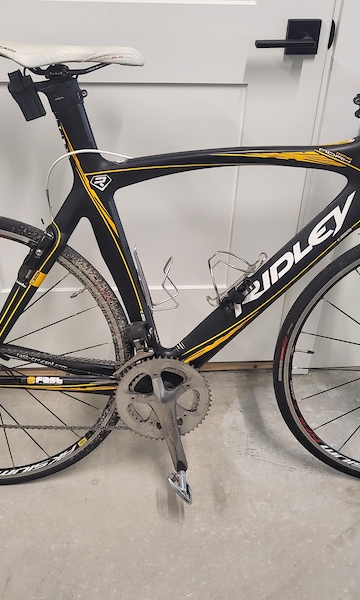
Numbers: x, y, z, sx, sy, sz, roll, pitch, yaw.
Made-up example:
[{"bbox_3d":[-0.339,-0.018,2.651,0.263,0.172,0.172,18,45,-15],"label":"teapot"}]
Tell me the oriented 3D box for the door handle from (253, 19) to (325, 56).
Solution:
[{"bbox_3d":[0.224,-0.543,1.250,0.150,0.068,0.063,-1,34,-5],"label":"door handle"}]

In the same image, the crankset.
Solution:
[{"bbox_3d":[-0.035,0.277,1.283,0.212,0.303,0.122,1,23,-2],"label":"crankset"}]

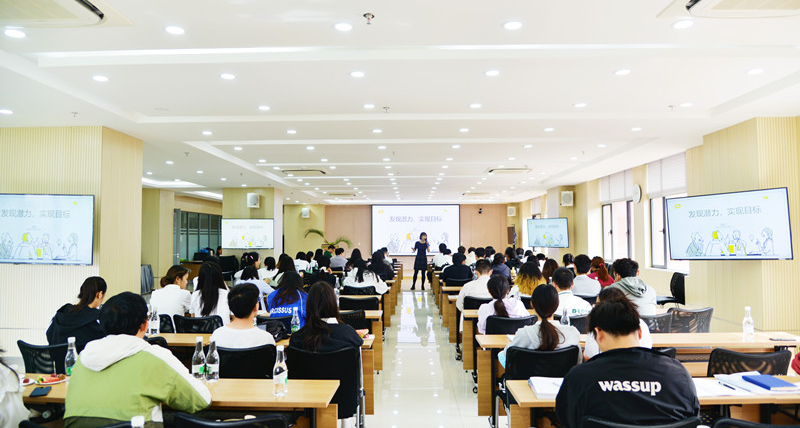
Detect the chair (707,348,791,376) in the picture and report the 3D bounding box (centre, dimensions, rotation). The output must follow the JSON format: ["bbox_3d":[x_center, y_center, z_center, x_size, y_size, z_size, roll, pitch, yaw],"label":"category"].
[{"bbox_3d":[2.040,1.212,3.308,0.480,0.860,0.580,-1,-2,6],"label":"chair"}]

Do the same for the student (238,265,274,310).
[{"bbox_3d":[-1.480,1.154,5.391,0.480,1.260,0.780,0,-3,1],"label":"student"}]

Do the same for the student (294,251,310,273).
[{"bbox_3d":[-2.185,1.446,11.802,0.450,1.240,0.720,0,-3,1],"label":"student"}]

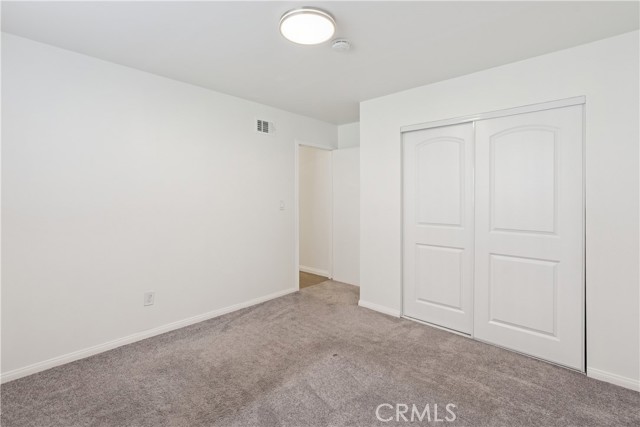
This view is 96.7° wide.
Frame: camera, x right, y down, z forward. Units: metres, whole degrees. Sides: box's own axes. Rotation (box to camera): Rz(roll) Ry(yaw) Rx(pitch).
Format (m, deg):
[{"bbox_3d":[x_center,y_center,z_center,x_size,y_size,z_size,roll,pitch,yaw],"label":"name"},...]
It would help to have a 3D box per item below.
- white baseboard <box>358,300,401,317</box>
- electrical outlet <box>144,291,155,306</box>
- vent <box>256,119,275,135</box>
[{"bbox_3d":[0.662,1.080,3.235,0.530,0.077,0.016,2,3,42],"label":"white baseboard"},{"bbox_3d":[-1.568,0.789,2.620,0.012,0.119,0.076,2,3,44],"label":"electrical outlet"},{"bbox_3d":[-0.670,-1.081,3.545,0.020,0.175,0.300,2,3,44],"label":"vent"}]

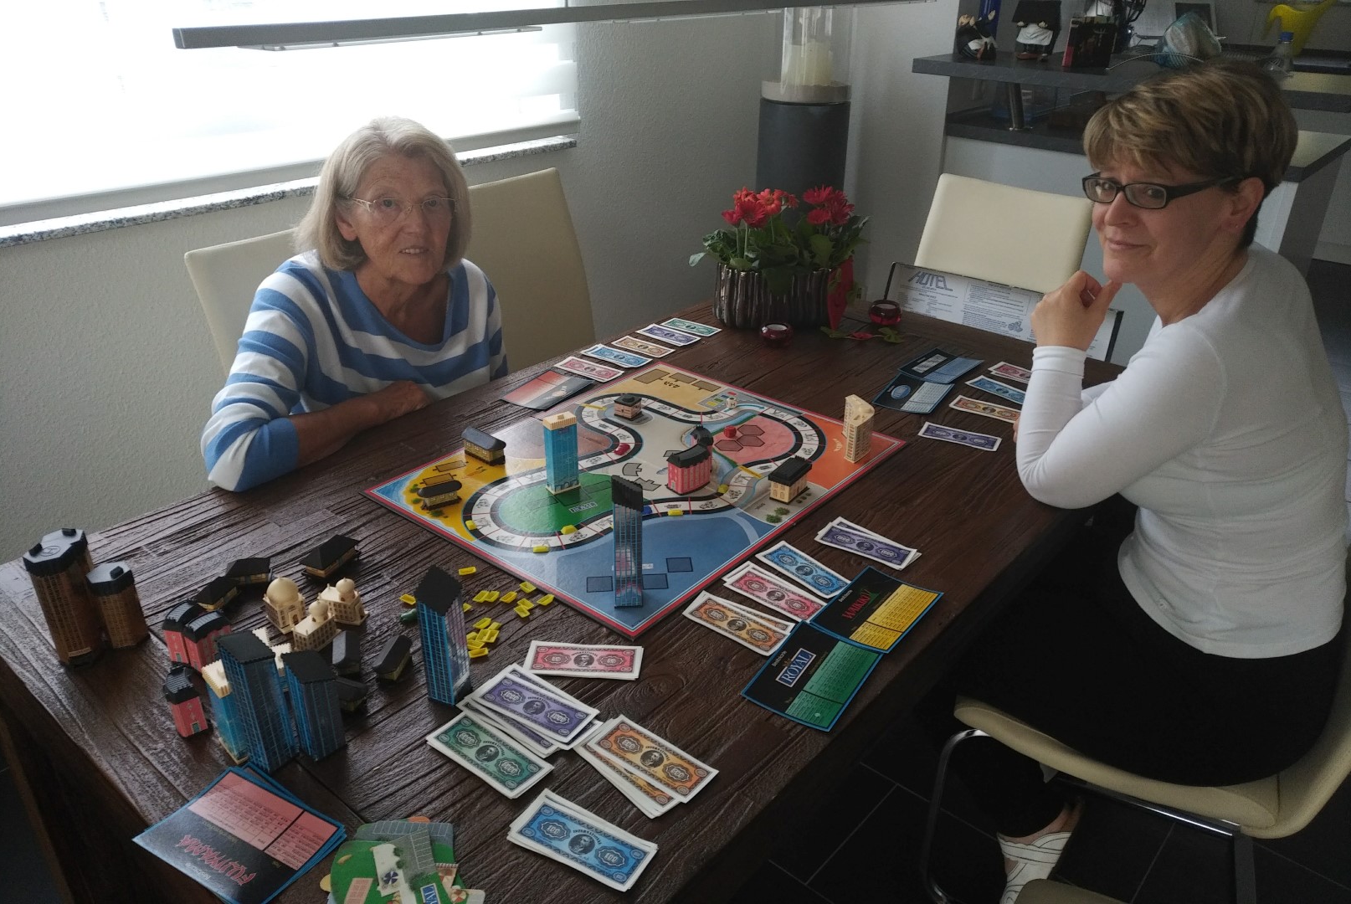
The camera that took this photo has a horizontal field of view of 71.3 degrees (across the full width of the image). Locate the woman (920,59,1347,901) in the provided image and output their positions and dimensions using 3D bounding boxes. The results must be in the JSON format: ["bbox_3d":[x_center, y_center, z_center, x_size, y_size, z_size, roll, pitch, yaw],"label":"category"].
[{"bbox_3d":[0.606,0.145,1.358,0.630,1.280,0.470,16,31,26],"label":"woman"}]

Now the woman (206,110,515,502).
[{"bbox_3d":[-0.496,0.062,1.601,0.510,1.210,0.600,-17,32,-31],"label":"woman"}]

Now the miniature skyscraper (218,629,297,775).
[{"bbox_3d":[-0.363,0.216,0.824,0.032,0.134,0.030,22,34,35],"label":"miniature skyscraper"}]

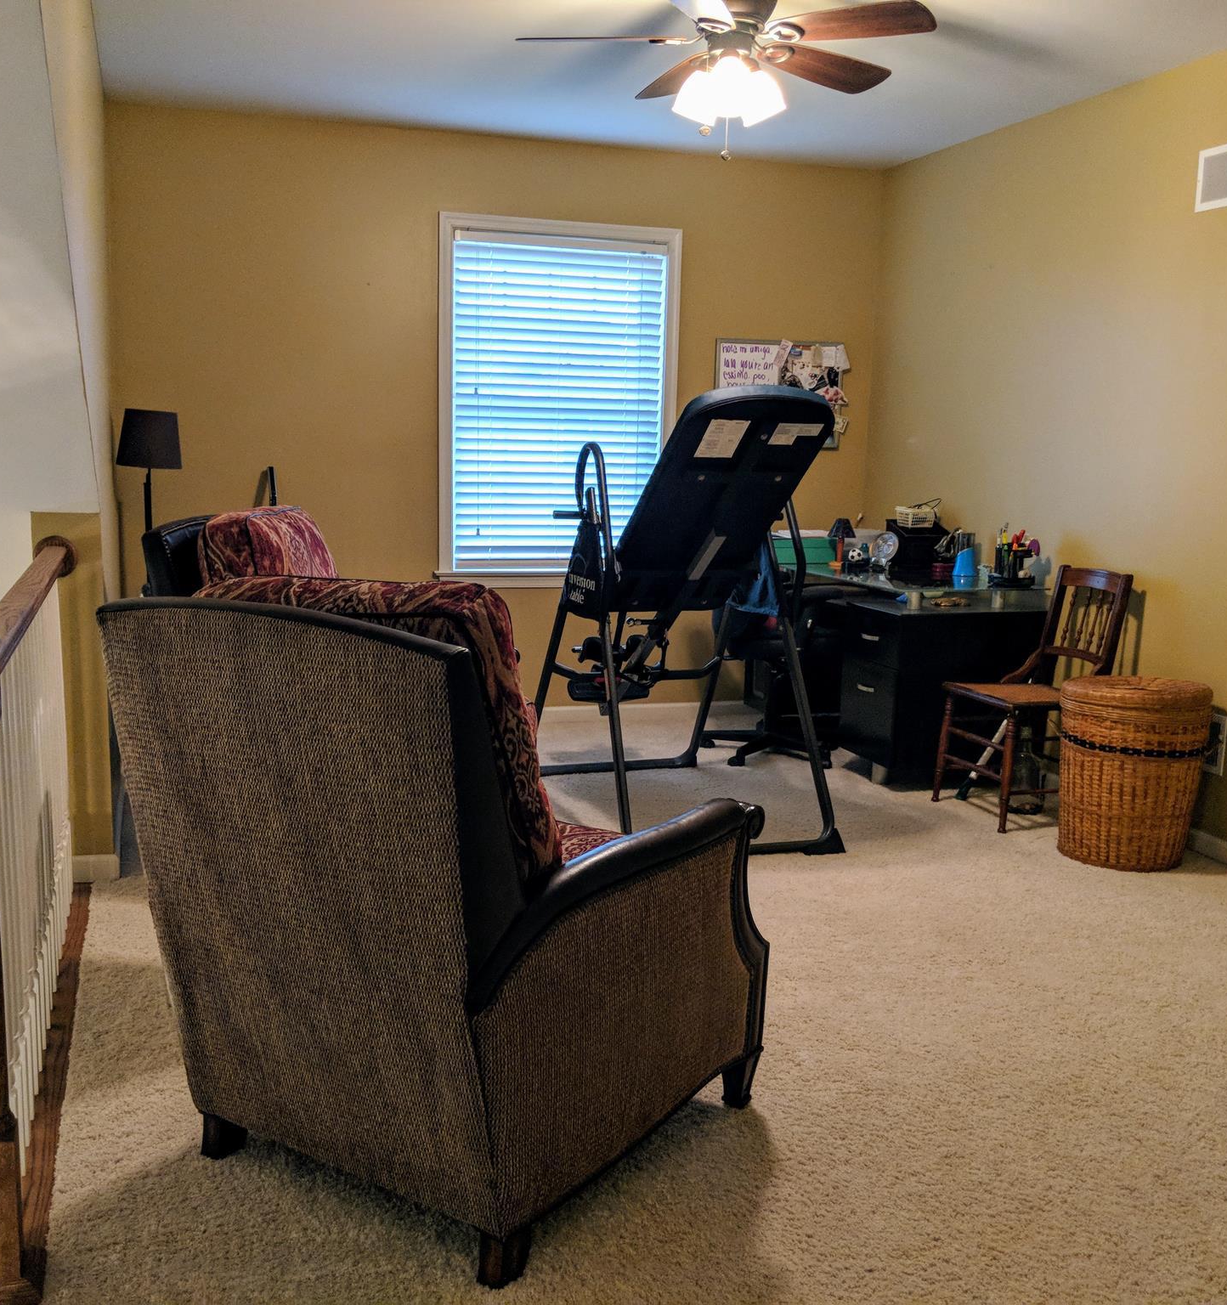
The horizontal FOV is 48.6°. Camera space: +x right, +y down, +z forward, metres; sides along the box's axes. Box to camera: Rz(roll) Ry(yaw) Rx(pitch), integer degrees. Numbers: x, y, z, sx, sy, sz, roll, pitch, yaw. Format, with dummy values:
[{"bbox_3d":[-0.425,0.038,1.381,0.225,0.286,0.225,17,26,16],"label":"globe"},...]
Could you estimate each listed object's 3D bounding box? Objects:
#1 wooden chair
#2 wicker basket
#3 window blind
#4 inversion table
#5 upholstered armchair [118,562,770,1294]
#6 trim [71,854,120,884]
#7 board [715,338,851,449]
[{"bbox_3d":[1.427,0.137,4.624,0.500,0.830,0.410,-2,10,-20],"label":"wooden chair"},{"bbox_3d":[1.590,0.367,4.195,0.440,0.530,0.440,-2,10,-17],"label":"wicker basket"},{"bbox_3d":[-0.231,-1.050,5.797,0.915,1.380,0.060,-2,10,-17],"label":"window blind"},{"bbox_3d":[0.236,-0.159,4.496,0.710,1.410,1.160,-2,10,-16],"label":"inversion table"},{"bbox_3d":[-0.249,0.373,2.420,0.770,1.040,0.940,8,12,33],"label":"upholstered armchair"},{"bbox_3d":[-1.451,0.602,3.794,0.130,0.080,0.016,-2,10,-17],"label":"trim"},{"bbox_3d":[0.739,-1.146,6.055,0.615,0.465,0.025,-2,10,-17],"label":"board"}]

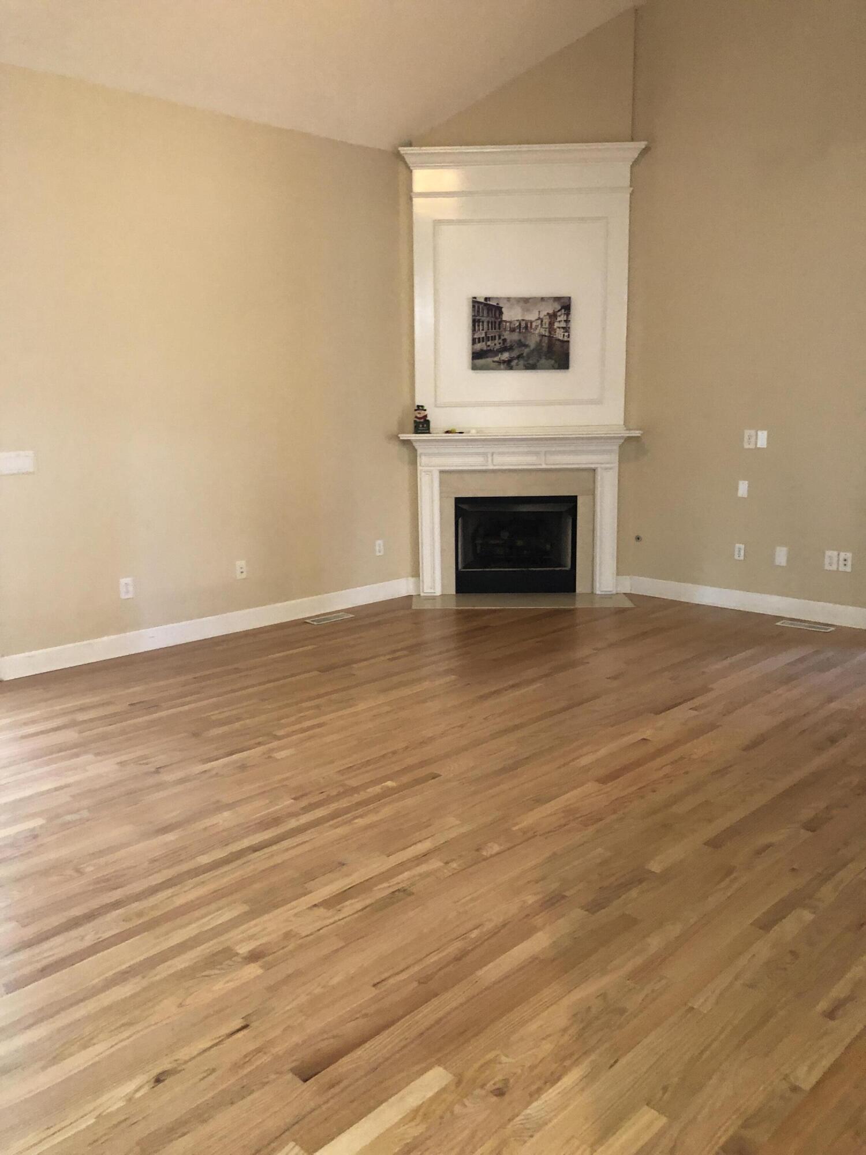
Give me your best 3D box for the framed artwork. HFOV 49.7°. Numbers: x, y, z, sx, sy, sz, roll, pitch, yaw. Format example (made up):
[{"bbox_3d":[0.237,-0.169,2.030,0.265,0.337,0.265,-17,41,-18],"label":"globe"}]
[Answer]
[{"bbox_3d":[0.635,-1.758,6.736,0.709,0.507,0.030,-1,11,2],"label":"framed artwork"}]

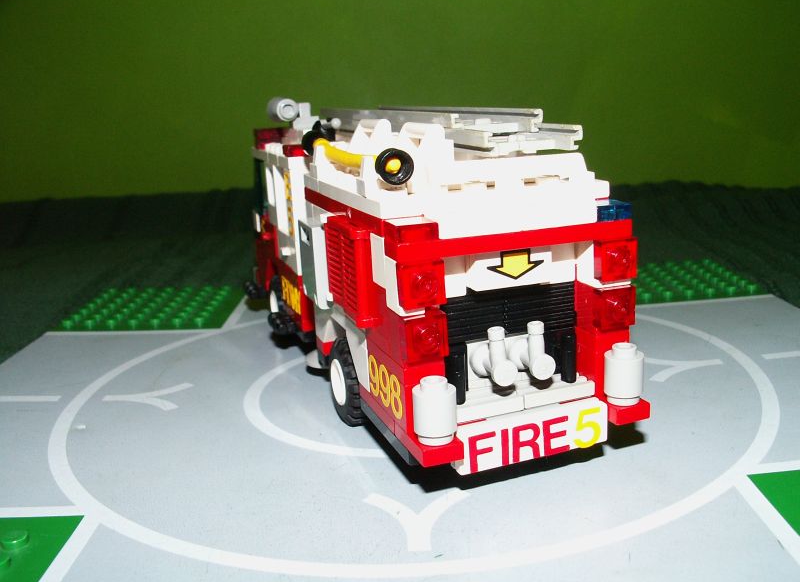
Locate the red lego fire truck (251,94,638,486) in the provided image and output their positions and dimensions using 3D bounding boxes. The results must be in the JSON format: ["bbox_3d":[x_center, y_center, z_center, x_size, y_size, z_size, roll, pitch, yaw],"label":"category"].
[{"bbox_3d":[-0.003,-0.015,0.223,0.053,0.077,0.172,-8,15,-18],"label":"red lego fire truck"}]

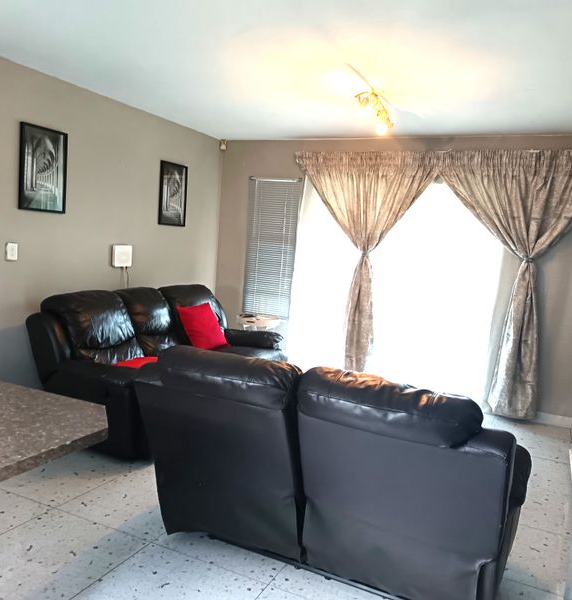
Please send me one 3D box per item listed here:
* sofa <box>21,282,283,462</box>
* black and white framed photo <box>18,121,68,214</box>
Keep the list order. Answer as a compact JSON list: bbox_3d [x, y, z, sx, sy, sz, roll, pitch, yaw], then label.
[{"bbox_3d":[-0.869,0.425,4.467,1.070,0.970,2.080,7,6,25],"label":"sofa"},{"bbox_3d":[-1.733,-0.933,3.998,0.025,0.590,0.410,7,6,25],"label":"black and white framed photo"}]

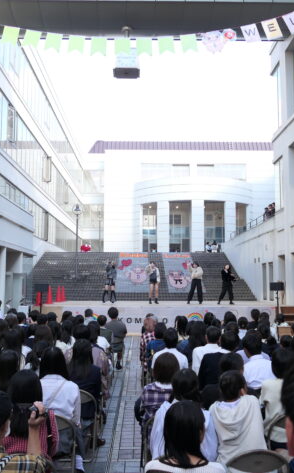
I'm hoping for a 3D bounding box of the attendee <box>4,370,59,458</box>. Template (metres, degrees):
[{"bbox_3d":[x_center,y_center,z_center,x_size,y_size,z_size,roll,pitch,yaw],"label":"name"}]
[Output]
[{"bbox_3d":[-0.736,1.440,3.138,0.450,1.222,0.750,0,-6,-1],"label":"attendee"}]

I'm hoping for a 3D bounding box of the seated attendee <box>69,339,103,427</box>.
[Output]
[{"bbox_3d":[-0.638,1.632,4.989,0.450,1.209,0.750,0,-6,-1],"label":"seated attendee"}]

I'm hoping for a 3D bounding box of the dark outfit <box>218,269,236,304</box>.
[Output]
[{"bbox_3d":[3.135,1.955,19.143,0.680,1.380,0.450,2,-6,-21],"label":"dark outfit"}]

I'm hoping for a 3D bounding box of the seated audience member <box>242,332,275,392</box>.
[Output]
[{"bbox_3d":[1.162,1.633,5.327,0.500,1.240,0.750,0,-6,2],"label":"seated audience member"}]

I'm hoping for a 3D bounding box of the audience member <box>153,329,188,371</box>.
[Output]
[{"bbox_3d":[0.271,1.687,5.913,0.480,1.250,0.750,0,-6,-1],"label":"audience member"}]

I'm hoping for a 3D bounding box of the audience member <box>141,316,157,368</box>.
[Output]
[{"bbox_3d":[0.080,1.855,7.535,0.450,1.274,0.750,0,-6,-1],"label":"audience member"}]

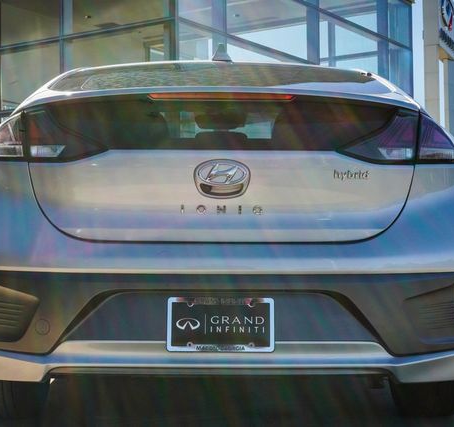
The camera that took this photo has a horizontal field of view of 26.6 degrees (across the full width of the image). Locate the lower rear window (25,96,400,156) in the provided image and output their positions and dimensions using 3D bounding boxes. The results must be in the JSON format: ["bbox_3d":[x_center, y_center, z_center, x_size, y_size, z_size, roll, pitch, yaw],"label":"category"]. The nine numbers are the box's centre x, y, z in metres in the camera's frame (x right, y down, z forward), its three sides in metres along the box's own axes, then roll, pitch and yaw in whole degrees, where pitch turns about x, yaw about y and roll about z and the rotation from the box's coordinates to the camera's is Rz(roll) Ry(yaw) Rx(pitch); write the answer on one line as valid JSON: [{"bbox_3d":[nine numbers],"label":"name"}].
[{"bbox_3d":[-0.030,-0.266,2.950,1.130,0.210,0.180,0,-1,0],"label":"lower rear window"}]

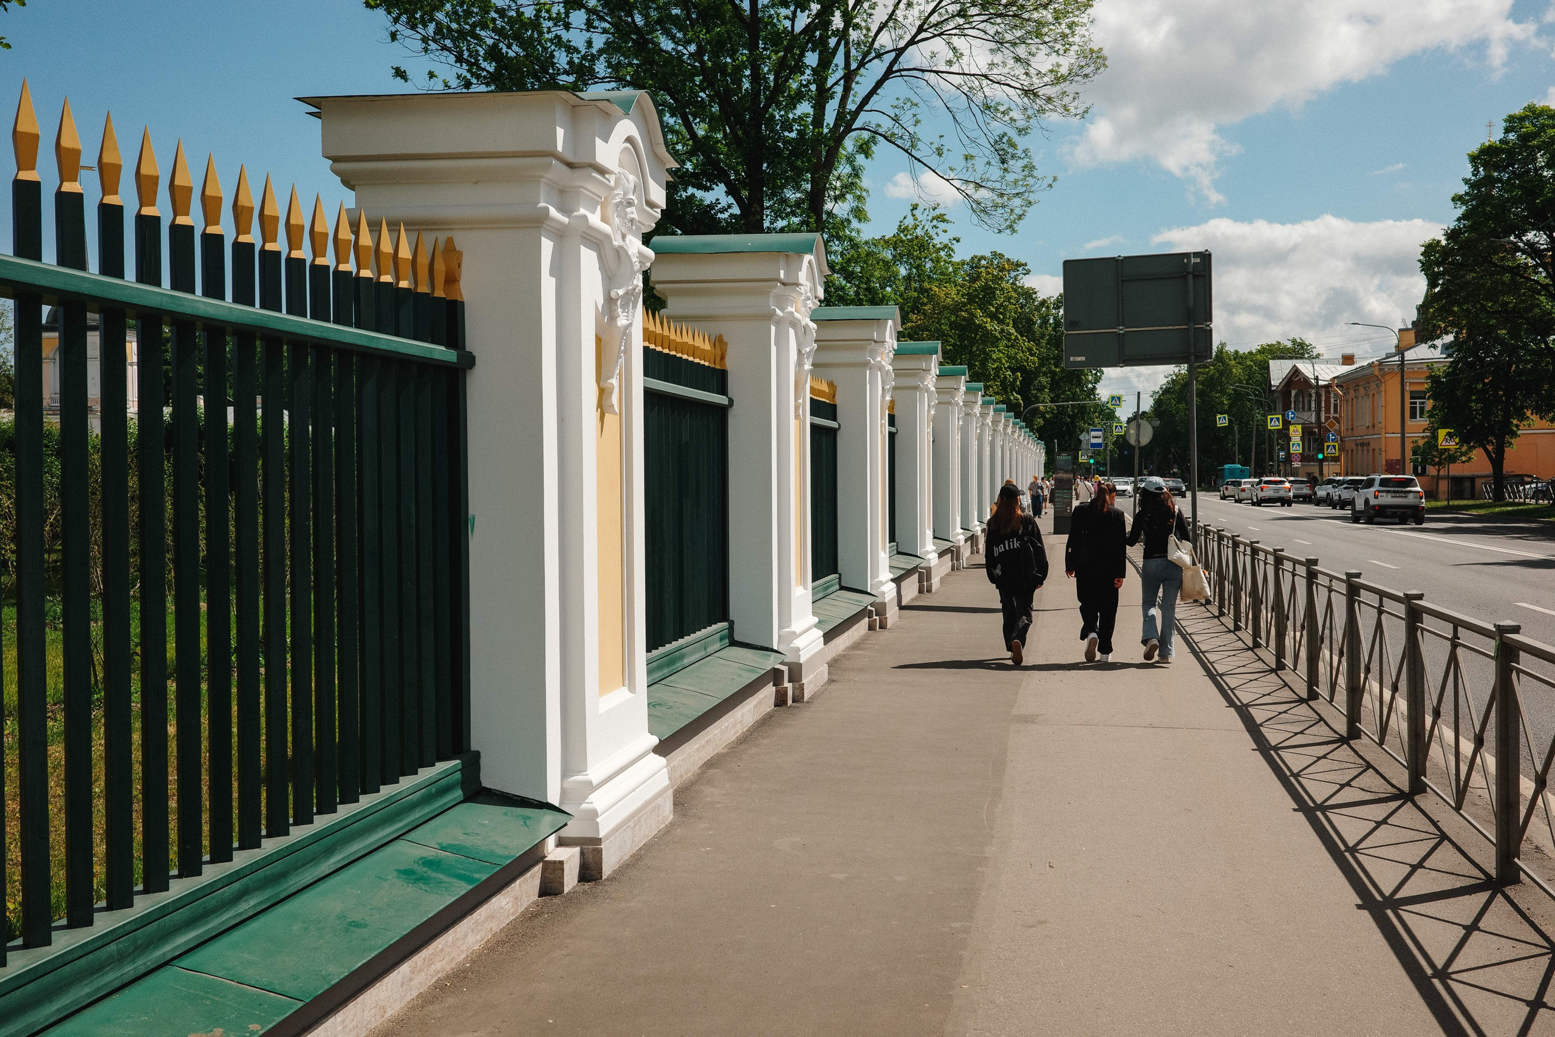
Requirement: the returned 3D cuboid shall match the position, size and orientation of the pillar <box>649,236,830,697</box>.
[{"bbox_3d":[-0.269,-0.447,13.480,1.340,3.537,1.800,0,1,9],"label":"pillar"}]

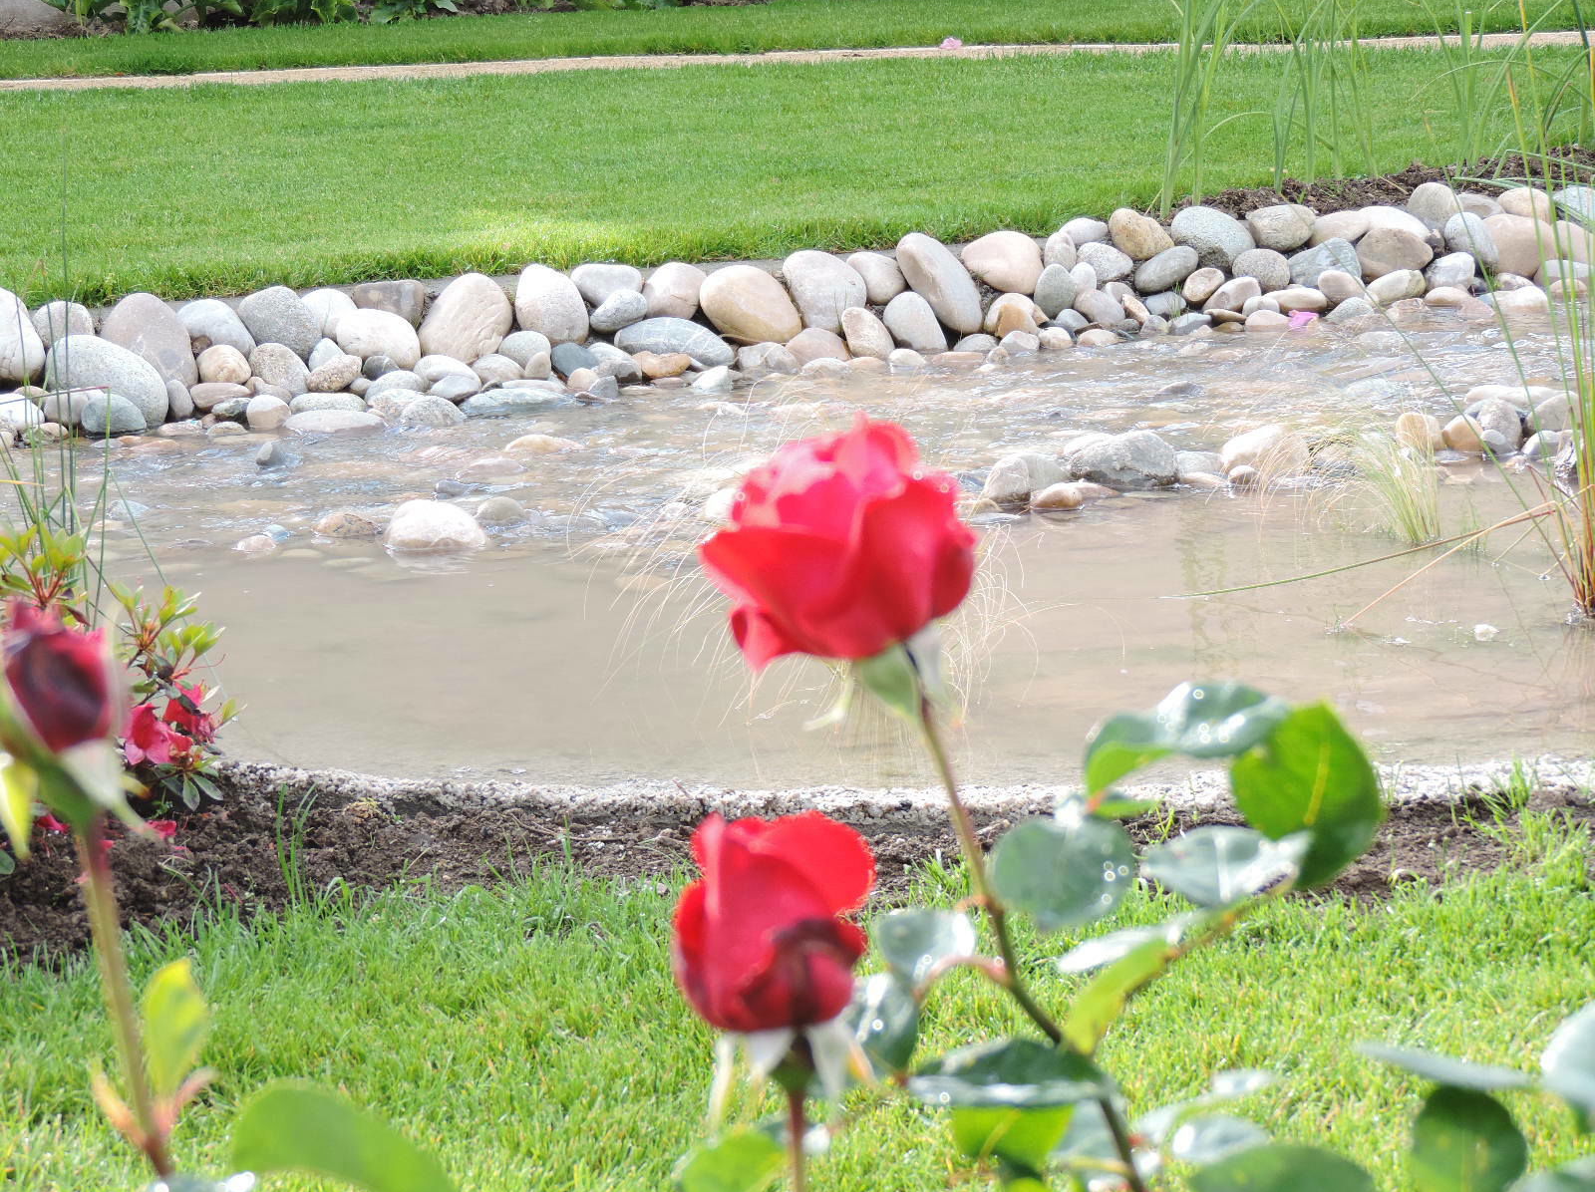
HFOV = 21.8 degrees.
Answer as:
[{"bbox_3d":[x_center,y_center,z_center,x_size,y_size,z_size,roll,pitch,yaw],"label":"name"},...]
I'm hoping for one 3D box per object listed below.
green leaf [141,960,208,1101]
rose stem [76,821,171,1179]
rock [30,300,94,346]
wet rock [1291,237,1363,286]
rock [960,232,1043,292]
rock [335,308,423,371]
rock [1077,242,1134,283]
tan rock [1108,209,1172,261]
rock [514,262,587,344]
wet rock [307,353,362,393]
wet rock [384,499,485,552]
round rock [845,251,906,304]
[{"bbox_3d":[-0.162,0.113,1.080,0.018,0.038,0.010,7,11,-11],"label":"green leaf"},{"bbox_3d":[-0.175,0.105,1.080,0.015,0.097,0.014,-11,14,0],"label":"rose stem"},{"bbox_3d":[-1.123,-0.410,6.338,0.097,0.088,0.079,0,15,0],"label":"rock"},{"bbox_3d":[0.909,-0.567,7.120,0.123,0.090,0.100,2,17,7],"label":"wet rock"},{"bbox_3d":[0.346,-0.559,6.970,0.141,0.105,0.115,1,17,3],"label":"rock"},{"bbox_3d":[-0.738,-0.452,7.300,0.152,0.107,0.125,0,14,0],"label":"rock"},{"bbox_3d":[0.519,-0.561,7.000,0.096,0.074,0.080,1,17,4],"label":"rock"},{"bbox_3d":[0.610,-0.643,7.384,0.118,0.095,0.093,0,14,0],"label":"tan rock"},{"bbox_3d":[-0.386,-0.459,6.506,0.110,0.129,0.098,-10,15,3],"label":"rock"},{"bbox_3d":[-0.695,-0.336,6.224,0.086,0.052,0.057,-19,15,5],"label":"wet rock"},{"bbox_3d":[-0.543,-0.103,6.210,0.150,0.090,0.120,0,14,0],"label":"wet rock"},{"bbox_3d":[0.132,-0.548,7.150,0.112,0.092,0.086,0,14,0],"label":"round rock"}]

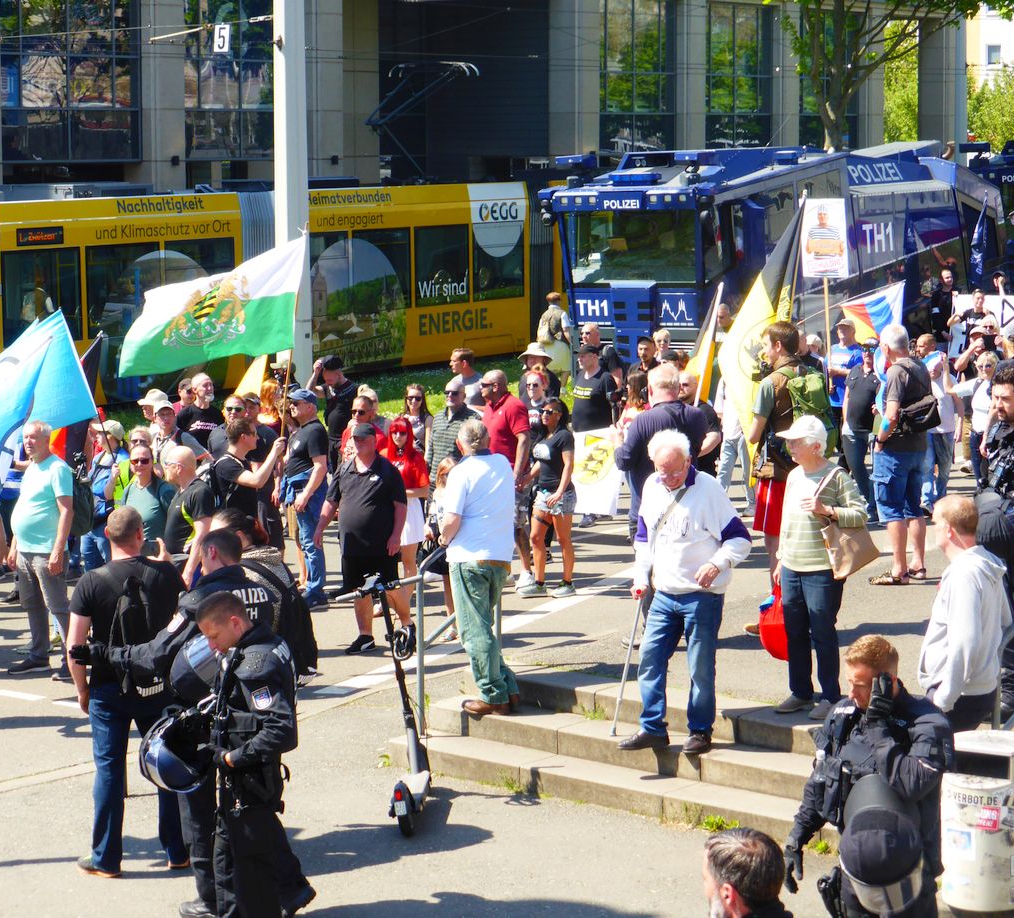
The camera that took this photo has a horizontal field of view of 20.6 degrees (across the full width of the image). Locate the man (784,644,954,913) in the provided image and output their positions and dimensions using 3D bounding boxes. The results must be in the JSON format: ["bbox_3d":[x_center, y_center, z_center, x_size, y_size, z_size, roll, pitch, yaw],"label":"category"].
[{"bbox_3d":[1.281,1.537,9.843,0.600,1.842,0.470,3,7,25],"label":"man"}]

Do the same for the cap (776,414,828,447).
[{"bbox_3d":[1.555,-0.153,14.750,0.270,0.150,0.180,-4,8,-28],"label":"cap"}]

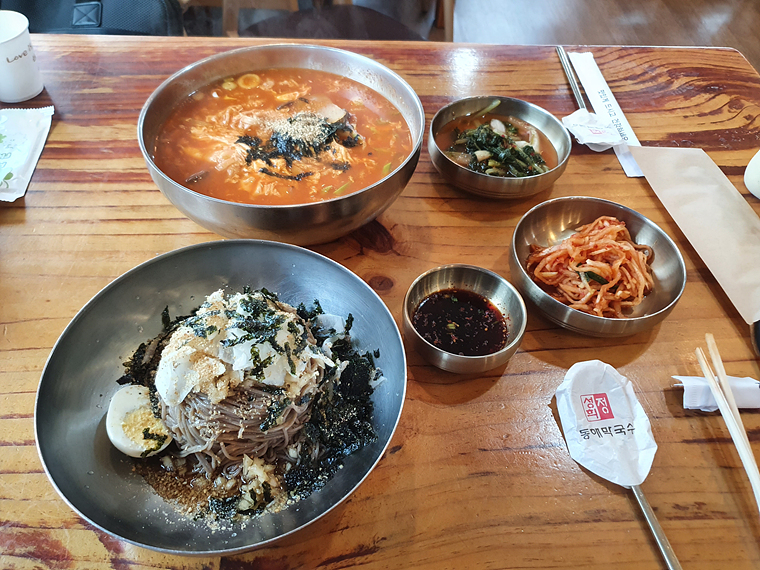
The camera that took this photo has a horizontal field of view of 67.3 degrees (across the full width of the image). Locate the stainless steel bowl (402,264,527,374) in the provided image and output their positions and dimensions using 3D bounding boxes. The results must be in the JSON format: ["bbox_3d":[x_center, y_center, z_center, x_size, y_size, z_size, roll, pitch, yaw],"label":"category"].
[{"bbox_3d":[0.061,0.026,0.414,0.085,0.033,0.085,1,50,-1],"label":"stainless steel bowl"}]

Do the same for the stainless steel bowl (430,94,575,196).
[{"bbox_3d":[0.110,-0.123,0.535,0.129,0.043,0.129,1,50,-1],"label":"stainless steel bowl"}]

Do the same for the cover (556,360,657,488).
[{"bbox_3d":[0.145,0.089,0.373,0.062,0.018,0.090,-3,50,-5],"label":"cover"}]

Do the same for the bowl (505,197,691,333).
[{"bbox_3d":[0.162,-0.009,0.441,0.127,0.043,0.127,1,50,-1],"label":"bowl"}]

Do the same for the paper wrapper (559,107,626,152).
[{"bbox_3d":[0.216,-0.156,0.579,0.057,0.025,0.075,2,50,-1],"label":"paper wrapper"}]

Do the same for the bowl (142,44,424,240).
[{"bbox_3d":[-0.078,-0.112,0.493,0.226,0.082,0.226,1,50,-1],"label":"bowl"}]

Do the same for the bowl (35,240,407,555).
[{"bbox_3d":[-0.088,0.067,0.354,0.204,0.063,0.204,1,50,-1],"label":"bowl"}]

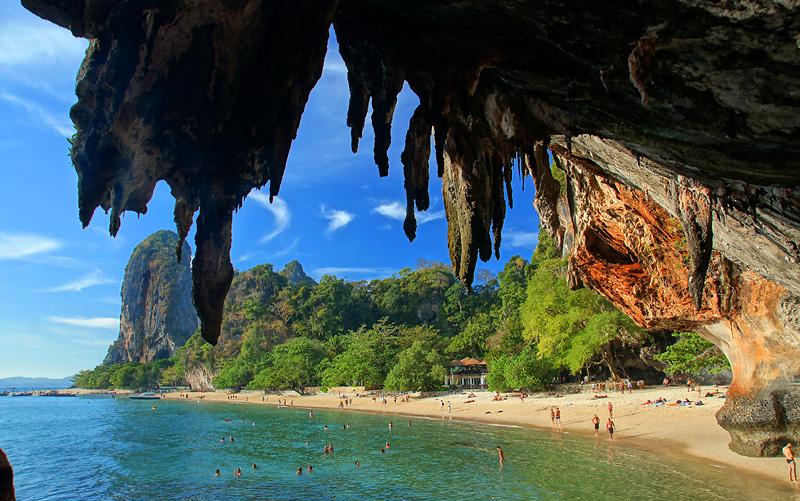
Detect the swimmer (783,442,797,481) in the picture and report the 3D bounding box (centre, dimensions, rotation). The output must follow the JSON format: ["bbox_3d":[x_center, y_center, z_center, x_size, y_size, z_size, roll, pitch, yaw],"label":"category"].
[{"bbox_3d":[18.666,10.120,25.500,0.420,1.680,0.480,0,-14,2],"label":"swimmer"}]

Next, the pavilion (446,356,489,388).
[{"bbox_3d":[14.282,26.255,114.000,7.900,6.700,6.000,-7,-16,26],"label":"pavilion"}]

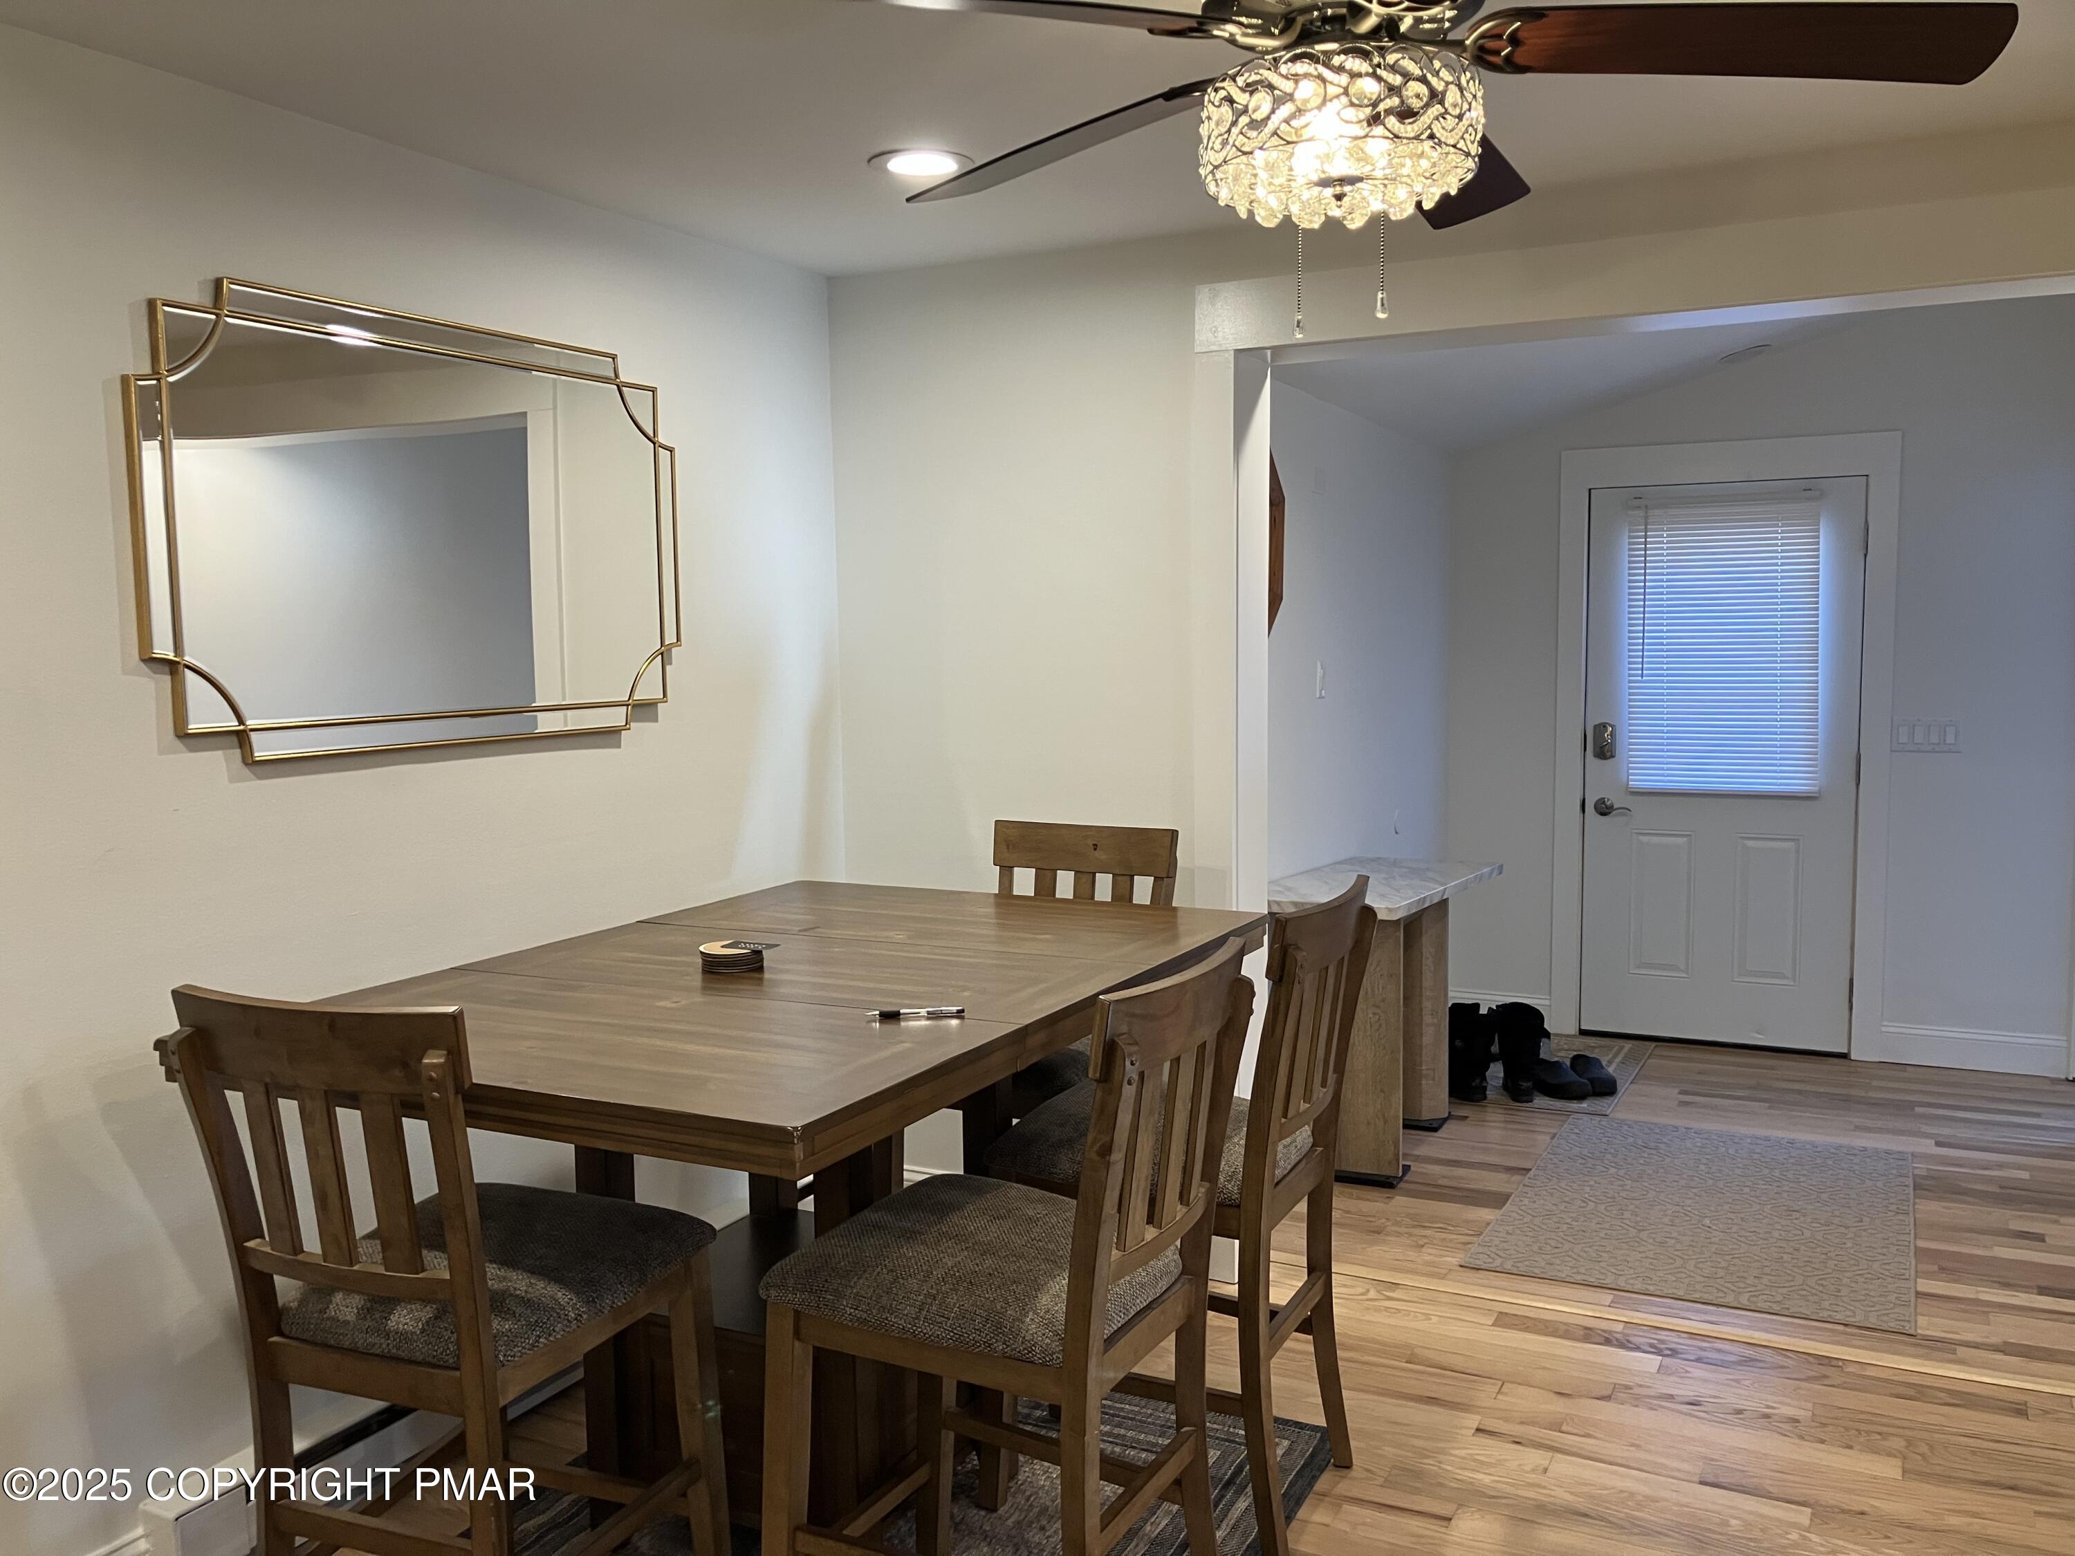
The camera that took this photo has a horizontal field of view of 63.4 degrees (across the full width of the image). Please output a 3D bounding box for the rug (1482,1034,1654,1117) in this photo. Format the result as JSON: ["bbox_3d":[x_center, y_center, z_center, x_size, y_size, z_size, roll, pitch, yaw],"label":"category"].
[{"bbox_3d":[1.747,1.003,5.831,0.620,0.010,0.990,2,6,28],"label":"rug"}]

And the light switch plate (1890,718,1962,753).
[{"bbox_3d":[3.023,-0.140,5.704,0.209,0.114,0.010,2,6,28],"label":"light switch plate"}]

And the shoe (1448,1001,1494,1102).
[{"bbox_3d":[1.445,0.883,5.543,0.140,0.305,0.285,2,6,30],"label":"shoe"}]

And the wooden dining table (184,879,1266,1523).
[{"bbox_3d":[-0.435,0.809,3.138,1.205,0.930,1.715,2,6,29],"label":"wooden dining table"}]

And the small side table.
[{"bbox_3d":[1.023,0.696,5.034,0.460,0.780,0.970,2,6,30],"label":"small side table"}]

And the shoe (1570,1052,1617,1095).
[{"bbox_3d":[1.857,0.981,5.588,0.105,0.095,0.270,0,5,4],"label":"shoe"}]

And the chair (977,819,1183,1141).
[{"bbox_3d":[-0.010,0.674,3.683,0.475,1.090,0.580,2,6,29],"label":"chair"}]

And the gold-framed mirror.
[{"bbox_3d":[-1.114,-0.464,3.211,0.030,0.800,1.300,2,6,28],"label":"gold-framed mirror"}]

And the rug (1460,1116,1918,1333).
[{"bbox_3d":[1.782,1.127,4.447,0.965,0.010,1.385,2,6,28],"label":"rug"}]

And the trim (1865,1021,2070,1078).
[{"bbox_3d":[3.189,0.927,5.713,0.557,0.145,0.015,2,6,28],"label":"trim"}]

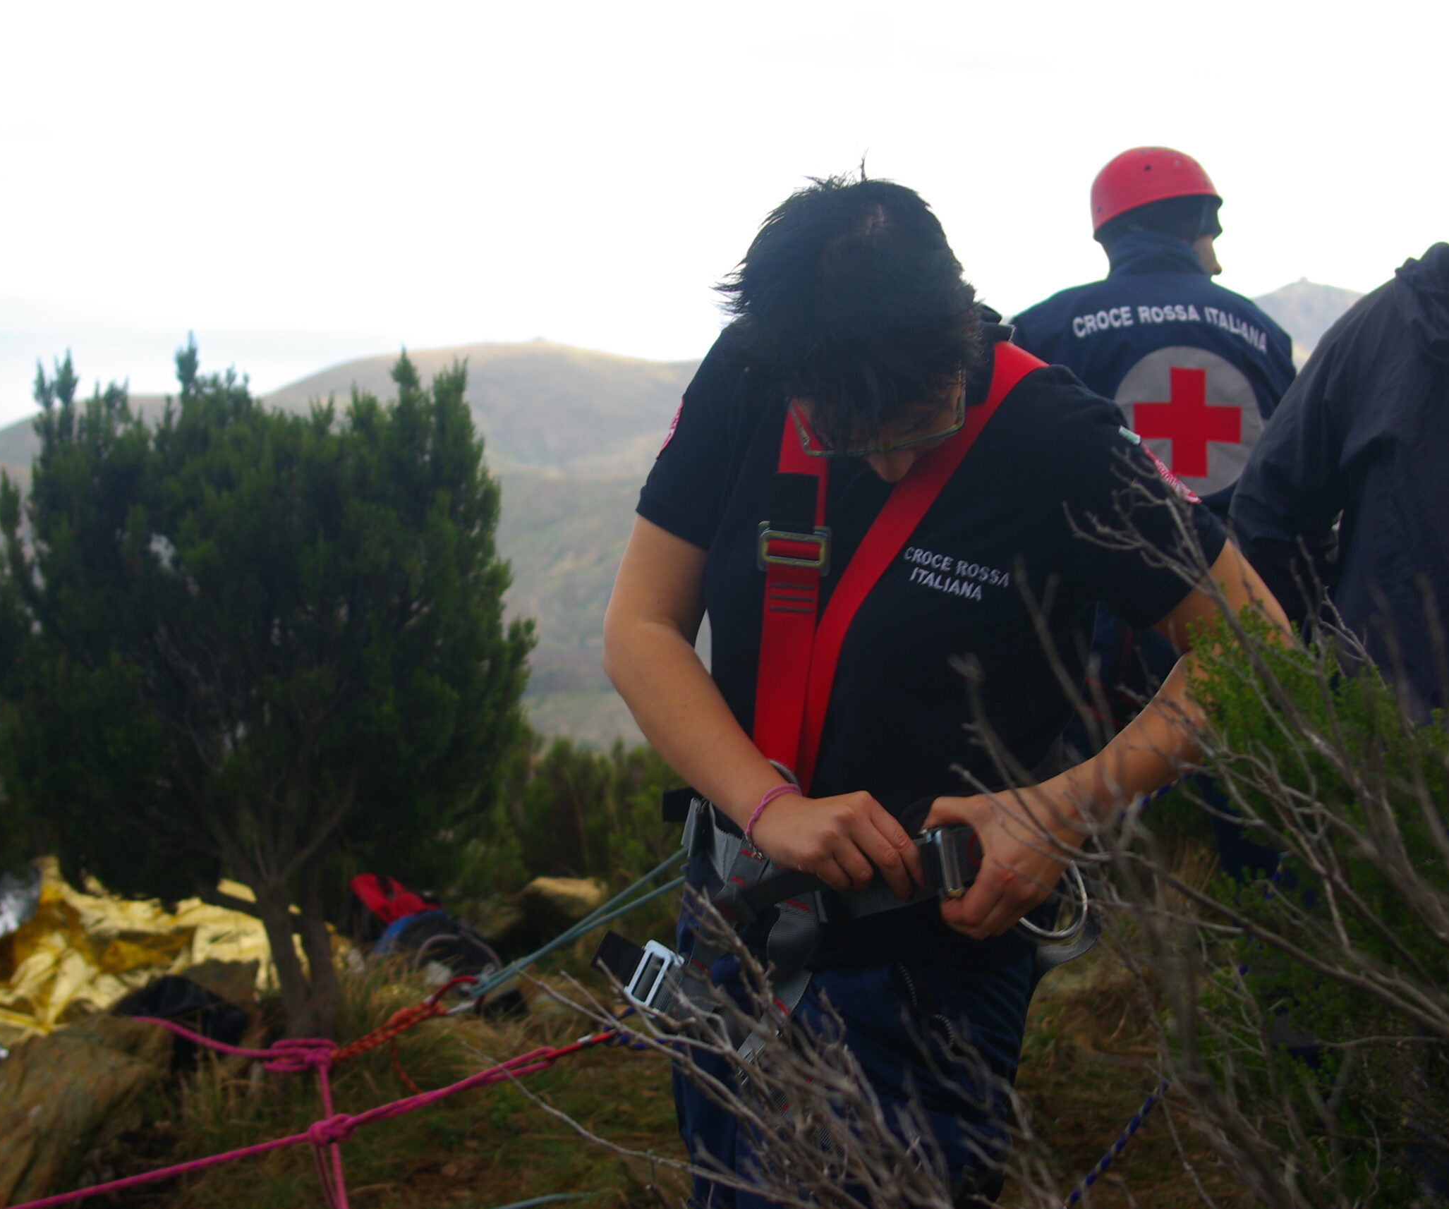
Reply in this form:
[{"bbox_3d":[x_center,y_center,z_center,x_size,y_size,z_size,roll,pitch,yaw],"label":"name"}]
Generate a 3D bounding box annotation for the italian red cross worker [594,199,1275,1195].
[{"bbox_3d":[0.200,0.417,2.570,0.590,1.580,0.460,1,6,14],"label":"italian red cross worker"}]

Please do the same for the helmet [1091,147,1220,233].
[{"bbox_3d":[0.843,-0.811,5.600,0.275,0.170,0.220,-7,8,-19],"label":"helmet"}]

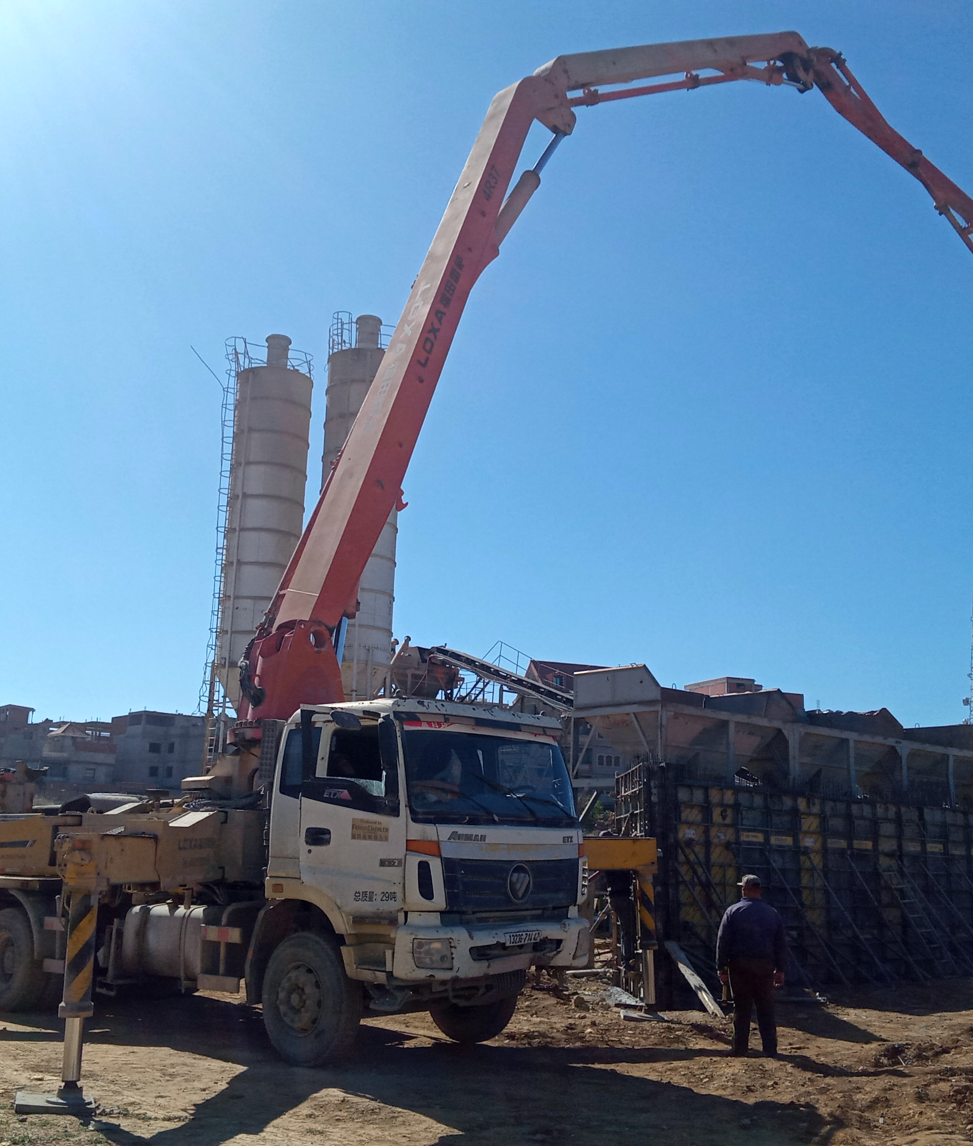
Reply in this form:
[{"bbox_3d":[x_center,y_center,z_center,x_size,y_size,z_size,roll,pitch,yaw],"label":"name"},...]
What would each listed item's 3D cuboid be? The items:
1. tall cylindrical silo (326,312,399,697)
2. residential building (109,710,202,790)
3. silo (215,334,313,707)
[{"bbox_3d":[-4.621,-1.434,44.490,2.900,16.950,2.900,2,-14,0],"label":"tall cylindrical silo"},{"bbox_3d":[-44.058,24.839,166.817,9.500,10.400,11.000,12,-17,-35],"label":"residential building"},{"bbox_3d":[-8.276,-1.086,45.776,2.900,16.670,2.900,8,-16,-24],"label":"silo"}]

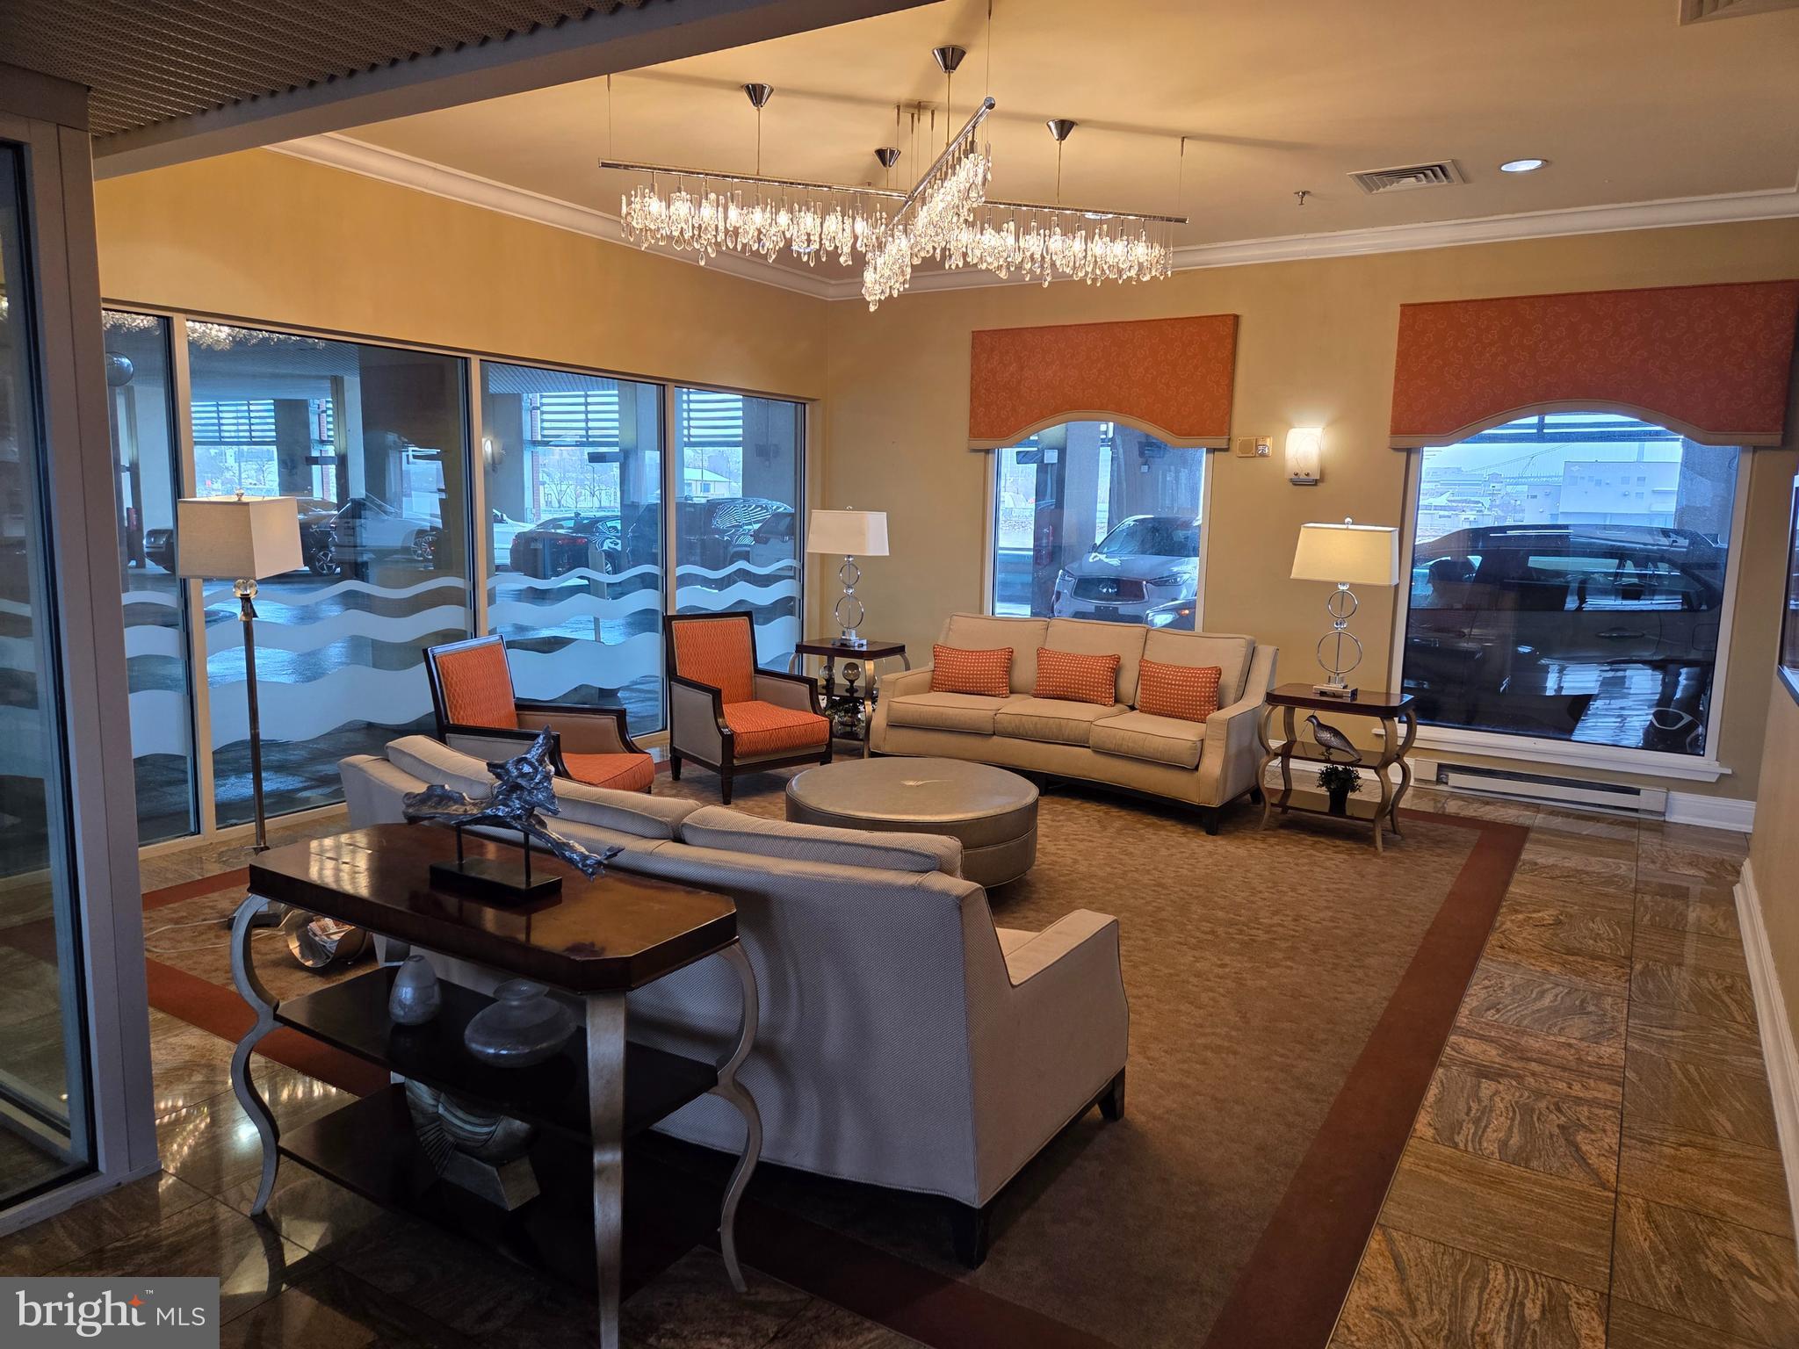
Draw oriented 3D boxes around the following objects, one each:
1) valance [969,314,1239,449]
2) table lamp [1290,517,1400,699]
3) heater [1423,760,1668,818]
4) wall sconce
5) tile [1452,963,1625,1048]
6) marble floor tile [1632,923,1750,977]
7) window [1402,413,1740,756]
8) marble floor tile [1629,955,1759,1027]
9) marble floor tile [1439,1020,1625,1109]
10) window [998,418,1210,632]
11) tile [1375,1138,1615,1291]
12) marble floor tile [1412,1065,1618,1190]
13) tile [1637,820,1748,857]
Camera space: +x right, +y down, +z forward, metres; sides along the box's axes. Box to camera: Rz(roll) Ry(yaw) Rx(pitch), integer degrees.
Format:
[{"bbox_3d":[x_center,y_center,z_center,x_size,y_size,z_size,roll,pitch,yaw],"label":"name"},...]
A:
[{"bbox_3d":[1.277,-1.895,7.849,1.849,0.807,0.120,6,9,32],"label":"valance"},{"bbox_3d":[2.173,-0.333,5.871,0.474,0.866,0.203,6,10,33],"label":"table lamp"},{"bbox_3d":[3.591,0.641,6.761,1.261,0.181,0.075,6,9,32],"label":"heater"},{"bbox_3d":[2.363,-1.272,6.971,0.176,0.332,0.100,6,9,32],"label":"wall sconce"},{"bbox_3d":[2.079,1.076,3.852,0.460,0.016,0.440,6,9,32],"label":"tile"},{"bbox_3d":[2.956,1.045,4.488,0.358,0.012,0.456,6,9,32],"label":"marble floor tile"},{"bbox_3d":[3.548,-0.550,6.414,1.479,1.828,0.080,6,9,32],"label":"window"},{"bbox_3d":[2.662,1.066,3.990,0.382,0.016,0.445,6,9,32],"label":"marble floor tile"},{"bbox_3d":[1.901,1.155,3.572,0.458,0.015,0.458,6,10,32],"label":"marble floor tile"},{"bbox_3d":[1.273,-0.836,7.922,1.571,1.912,0.100,6,10,32],"label":"window"},{"bbox_3d":[1.366,1.222,2.730,0.456,0.016,0.438,6,9,32],"label":"tile"},{"bbox_3d":[1.657,1.207,3.188,0.458,0.015,0.458,6,10,32],"label":"marble floor tile"},{"bbox_3d":[3.993,0.835,6.019,0.458,0.015,0.458,6,10,32],"label":"tile"}]

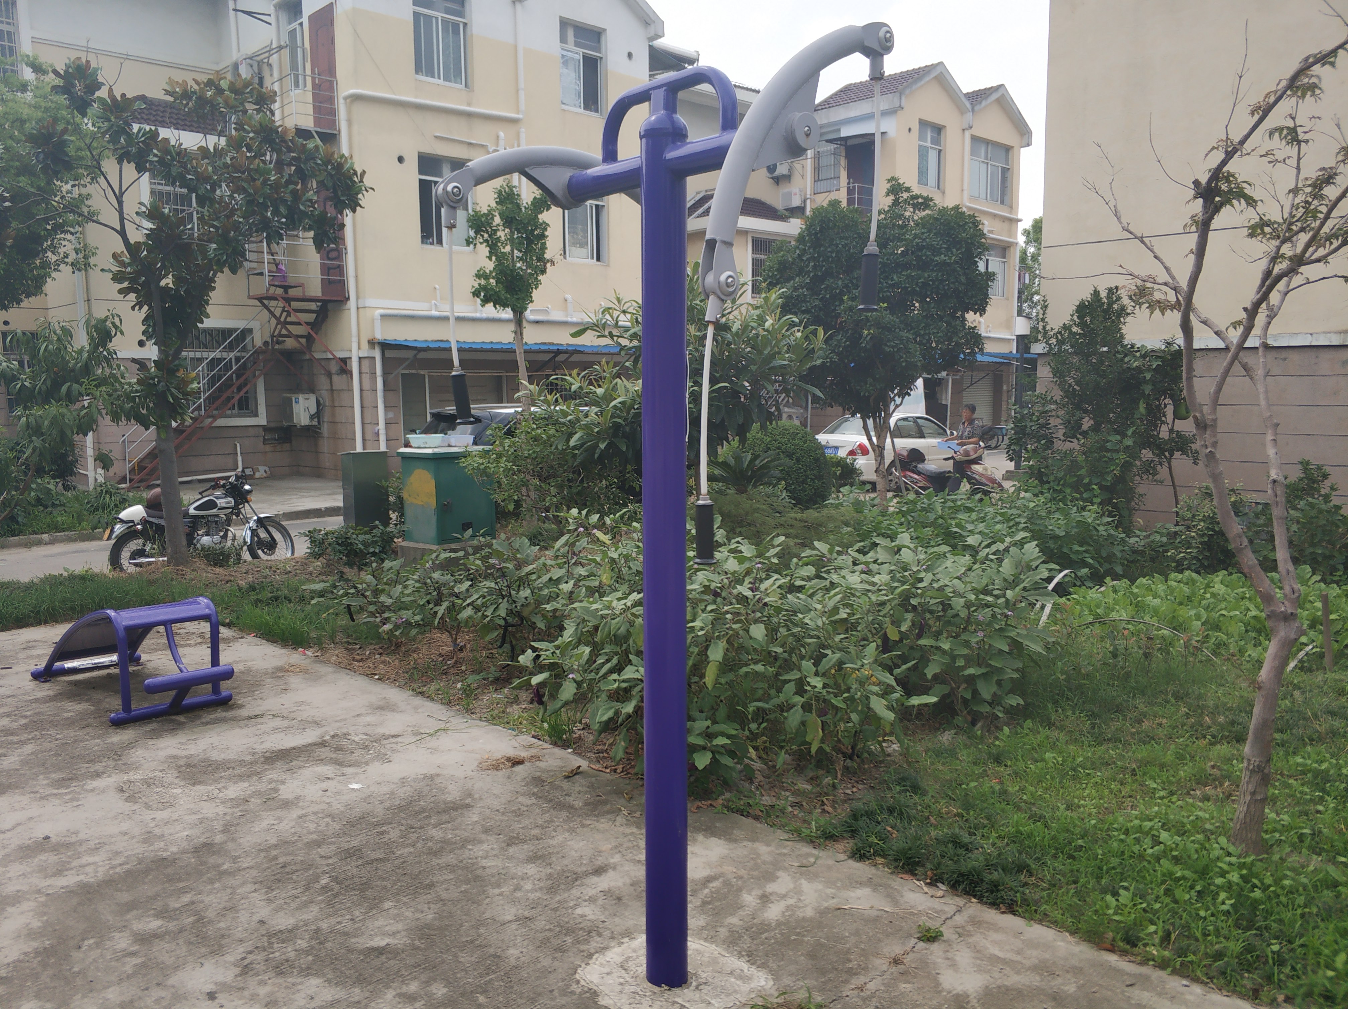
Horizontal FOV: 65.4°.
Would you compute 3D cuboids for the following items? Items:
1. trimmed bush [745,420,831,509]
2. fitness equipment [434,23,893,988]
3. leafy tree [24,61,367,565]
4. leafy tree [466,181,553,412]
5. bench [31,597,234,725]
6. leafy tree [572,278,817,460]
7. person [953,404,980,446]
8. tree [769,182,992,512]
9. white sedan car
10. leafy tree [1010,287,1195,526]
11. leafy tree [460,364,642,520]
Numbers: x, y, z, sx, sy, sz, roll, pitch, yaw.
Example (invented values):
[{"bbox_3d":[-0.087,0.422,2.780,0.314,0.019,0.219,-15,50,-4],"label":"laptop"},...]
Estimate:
[{"bbox_3d":[1.485,-0.485,13.536,1.111,1.173,1.111,-1,7,0],"label":"trimmed bush"},{"bbox_3d":[-0.030,0.067,2.816,0.820,2.560,0.980,-7,9,-44],"label":"fitness equipment"},{"bbox_3d":[-4.404,-1.709,9.767,2.950,4.633,2.800,-1,7,0],"label":"leafy tree"},{"bbox_3d":[-1.900,-1.627,12.394,1.050,4.259,1.050,0,6,0],"label":"leafy tree"},{"bbox_3d":[-2.889,0.738,5.616,1.540,0.575,0.600,6,9,43],"label":"bench"},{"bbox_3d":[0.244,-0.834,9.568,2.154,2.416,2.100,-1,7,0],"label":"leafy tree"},{"bbox_3d":[4.971,-0.903,17.814,0.420,1.690,0.520,-5,8,-38],"label":"person"},{"bbox_3d":[2.601,-1.968,13.563,2.878,4.293,2.734,-1,7,0],"label":"tree"},{"bbox_3d":[4.290,-1.120,21.054,1.700,1.430,4.430,5,8,40],"label":"white sedan car"},{"bbox_3d":[4.902,-1.045,12.060,1.980,2.869,1.850,-1,7,0],"label":"leafy tree"},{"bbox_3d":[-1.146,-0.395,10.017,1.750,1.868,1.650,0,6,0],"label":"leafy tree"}]

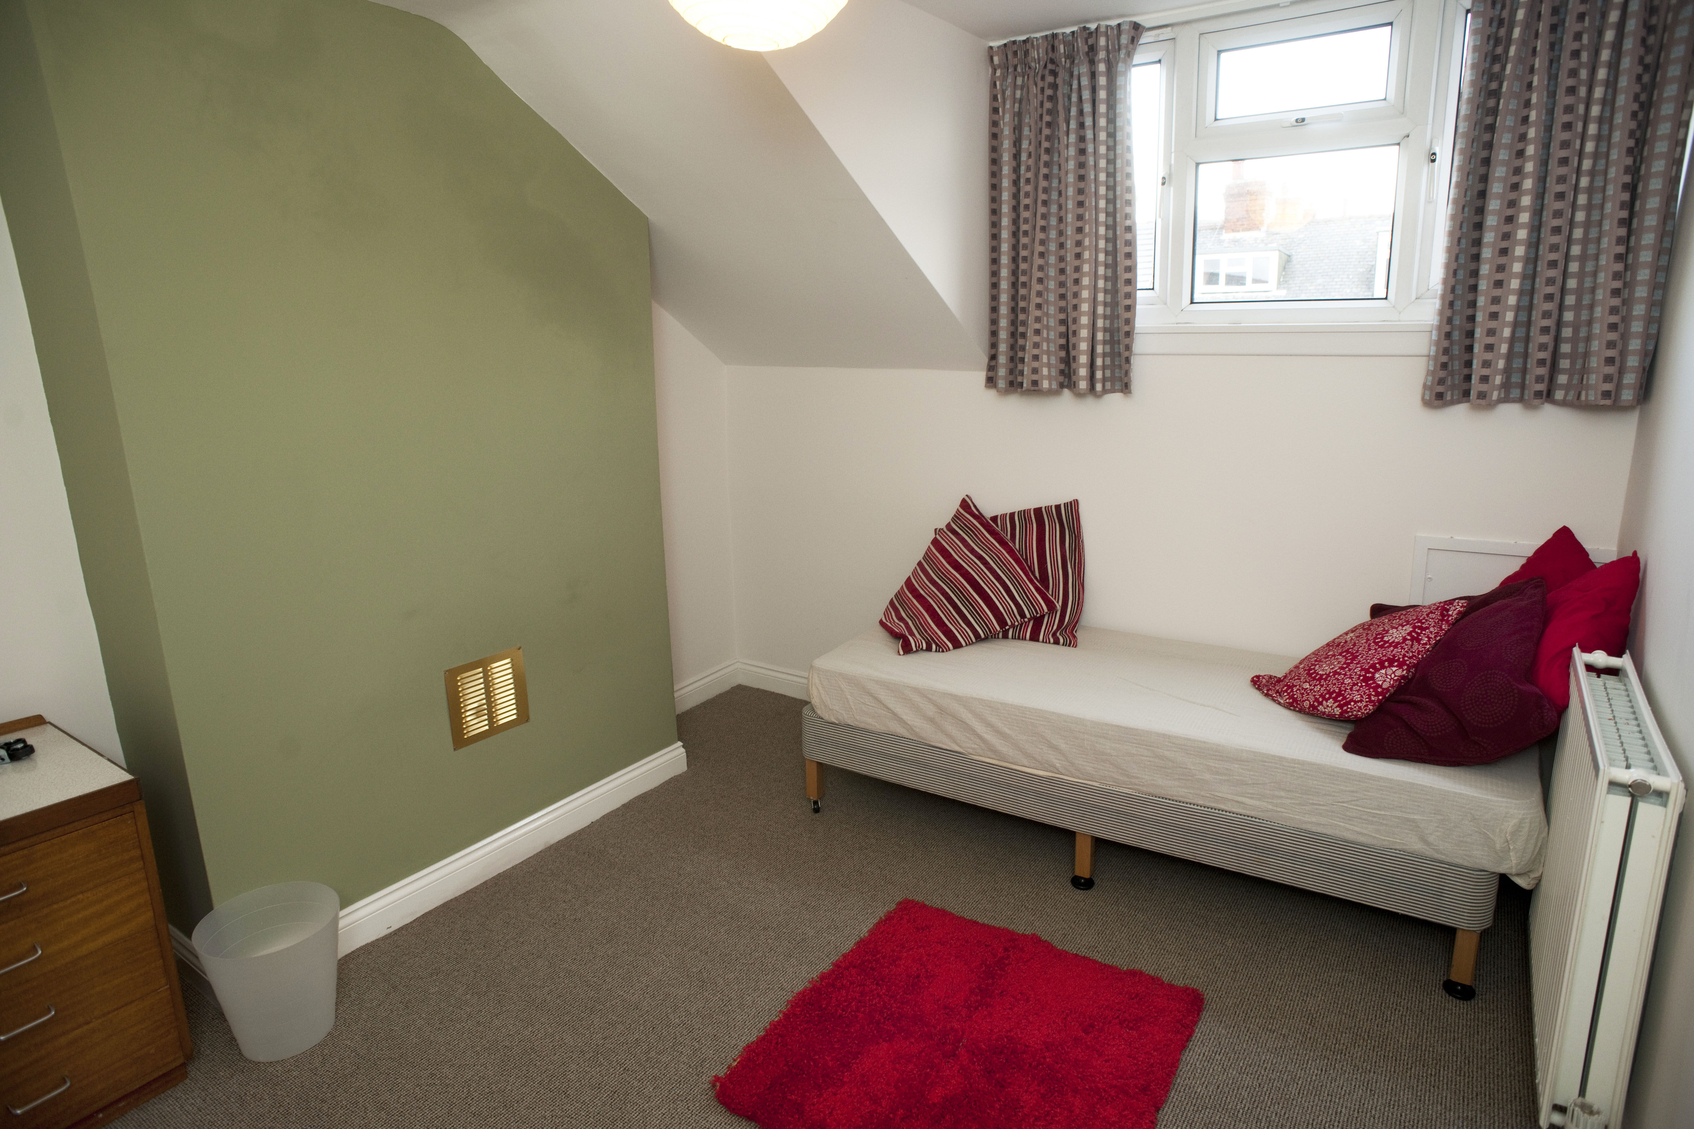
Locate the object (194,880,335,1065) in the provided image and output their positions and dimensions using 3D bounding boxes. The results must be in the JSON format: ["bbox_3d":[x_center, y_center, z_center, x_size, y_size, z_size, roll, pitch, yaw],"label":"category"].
[{"bbox_3d":[-1.289,0.933,2.136,0.285,0.294,0.285,7,16,32],"label":"object"}]

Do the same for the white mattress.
[{"bbox_3d":[0.883,0.417,2.833,1.920,0.185,0.800,7,16,32],"label":"white mattress"}]

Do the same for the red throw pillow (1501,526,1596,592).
[{"bbox_3d":[1.777,0.153,2.501,0.140,0.410,0.410,-3,-26,-43],"label":"red throw pillow"}]

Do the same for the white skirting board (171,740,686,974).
[{"bbox_3d":[-1.035,0.852,2.835,0.025,0.120,1.570,7,16,32],"label":"white skirting board"}]

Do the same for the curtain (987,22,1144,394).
[{"bbox_3d":[0.686,-1.103,3.024,0.490,1.090,0.100,7,16,32],"label":"curtain"}]

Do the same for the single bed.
[{"bbox_3d":[0.887,0.582,2.872,1.930,0.530,0.800,7,16,32],"label":"single bed"}]

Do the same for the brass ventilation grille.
[{"bbox_3d":[-1.045,0.382,2.728,0.012,0.242,0.252,7,16,32],"label":"brass ventilation grille"}]

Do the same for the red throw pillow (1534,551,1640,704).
[{"bbox_3d":[1.723,0.172,2.382,0.150,0.430,0.420,18,-3,-30],"label":"red throw pillow"}]

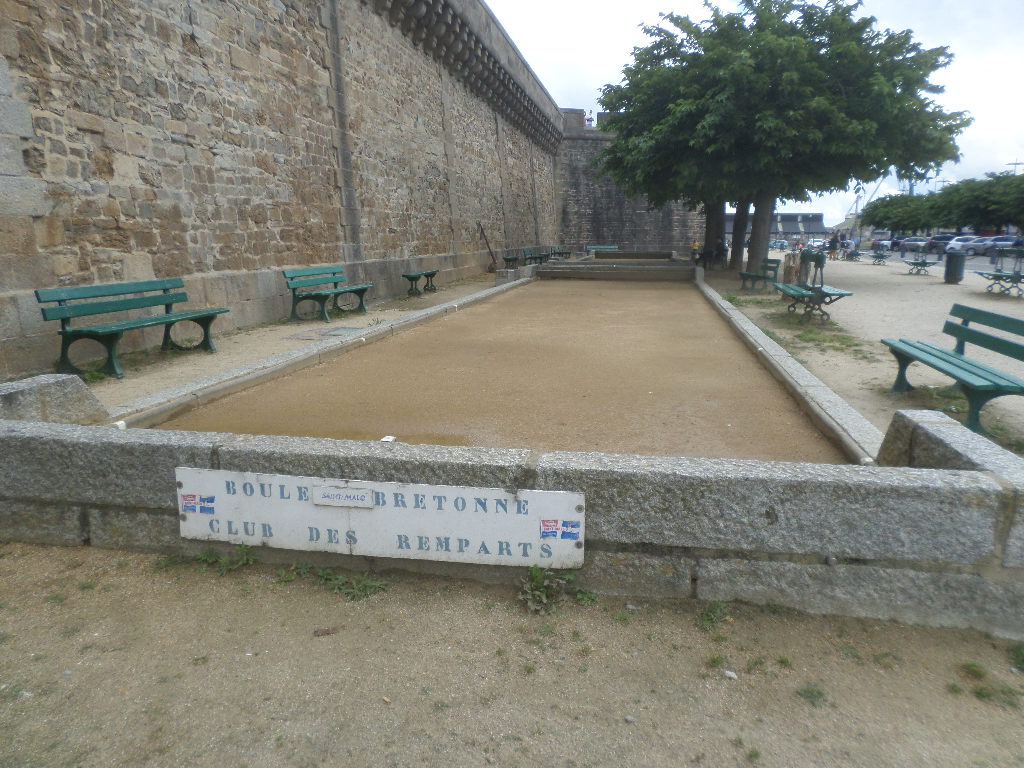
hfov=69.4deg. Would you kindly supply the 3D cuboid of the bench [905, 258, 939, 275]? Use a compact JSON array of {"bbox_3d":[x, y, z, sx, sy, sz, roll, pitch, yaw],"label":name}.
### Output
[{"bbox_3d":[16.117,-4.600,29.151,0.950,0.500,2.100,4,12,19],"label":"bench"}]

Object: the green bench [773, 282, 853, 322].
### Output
[{"bbox_3d":[5.295,-1.454,13.165,0.930,0.500,2.200,3,11,12],"label":"green bench"}]

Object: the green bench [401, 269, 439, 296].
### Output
[{"bbox_3d":[-2.022,-2.256,16.681,0.420,0.455,1.700,2,11,8],"label":"green bench"}]

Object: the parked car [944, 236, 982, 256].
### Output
[{"bbox_3d":[36.508,-10.870,58.517,4.200,1.520,1.800,5,12,25],"label":"parked car"}]

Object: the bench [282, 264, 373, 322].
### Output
[{"bbox_3d":[-3.055,-1.557,12.531,0.810,0.810,2.140,2,11,11],"label":"bench"}]

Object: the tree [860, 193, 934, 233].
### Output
[{"bbox_3d":[43.903,-18.504,83.969,7.600,6.600,7.400,2,11,11],"label":"tree"}]

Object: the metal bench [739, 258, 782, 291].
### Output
[{"bbox_3d":[6.496,-2.841,19.326,0.660,0.790,2.100,2,11,7],"label":"metal bench"}]

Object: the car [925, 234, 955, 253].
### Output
[{"bbox_3d":[39.136,-12.407,65.991,4.400,1.650,1.830,5,12,25],"label":"car"}]

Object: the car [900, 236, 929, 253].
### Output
[{"bbox_3d":[38.849,-13.232,70.500,4.250,1.480,1.780,6,13,27],"label":"car"}]

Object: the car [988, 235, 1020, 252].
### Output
[{"bbox_3d":[37.713,-10.289,55.500,4.350,1.580,1.800,7,13,29],"label":"car"}]

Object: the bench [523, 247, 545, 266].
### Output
[{"bbox_3d":[0.981,-5.692,33.426,0.810,0.830,2.140,2,11,11],"label":"bench"}]

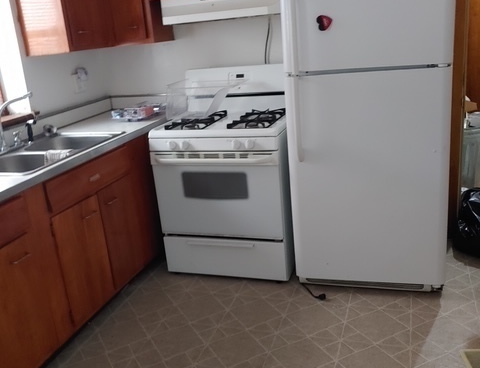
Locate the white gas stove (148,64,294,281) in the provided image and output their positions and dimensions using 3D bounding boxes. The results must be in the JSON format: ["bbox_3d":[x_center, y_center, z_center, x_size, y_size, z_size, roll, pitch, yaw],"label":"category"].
[{"bbox_3d":[-0.035,-0.081,2.903,0.765,1.200,0.665,1,18,19],"label":"white gas stove"}]

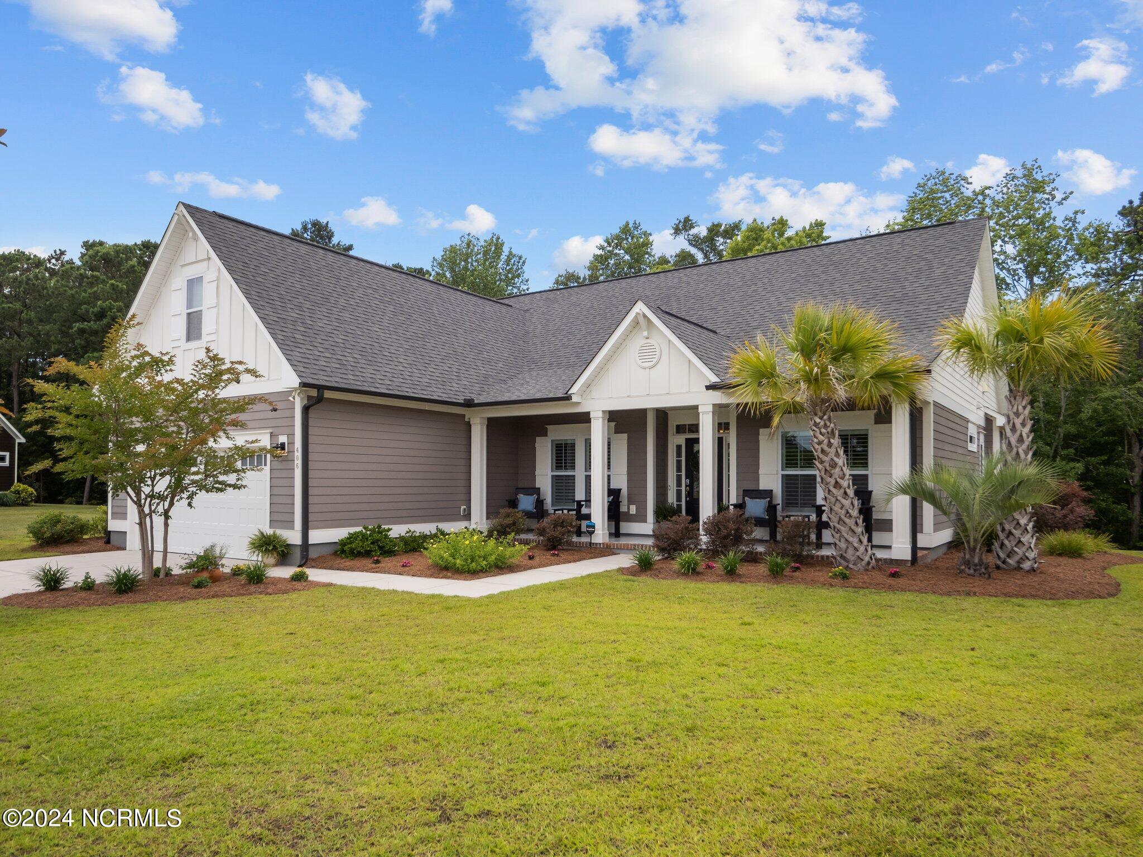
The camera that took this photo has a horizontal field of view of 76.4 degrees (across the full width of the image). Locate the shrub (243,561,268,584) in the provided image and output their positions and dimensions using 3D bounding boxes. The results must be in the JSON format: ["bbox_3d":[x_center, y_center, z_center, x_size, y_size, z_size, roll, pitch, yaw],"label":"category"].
[{"bbox_3d":[-4.417,2.015,10.150,0.336,0.324,0.326,1,-3,-23],"label":"shrub"}]

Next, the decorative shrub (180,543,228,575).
[{"bbox_3d":[-5.546,1.965,10.950,0.650,0.460,0.580,0,-4,0],"label":"decorative shrub"}]

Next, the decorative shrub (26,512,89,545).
[{"bbox_3d":[-12.249,2.371,17.300,1.250,0.790,1.200,0,-4,0],"label":"decorative shrub"}]

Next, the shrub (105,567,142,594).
[{"bbox_3d":[-5.764,1.954,9.350,0.421,0.379,0.408,2,-4,-31],"label":"shrub"}]

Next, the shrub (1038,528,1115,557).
[{"bbox_3d":[8.774,1.990,12.600,1.120,0.470,1.000,0,-4,0],"label":"shrub"}]

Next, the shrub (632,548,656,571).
[{"bbox_3d":[1.132,2.035,11.300,0.360,0.361,0.349,0,-3,6],"label":"shrub"}]

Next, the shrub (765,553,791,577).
[{"bbox_3d":[3.088,2.047,10.850,0.370,0.340,0.360,0,-4,0],"label":"shrub"}]

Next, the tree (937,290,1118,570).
[{"bbox_3d":[6.972,0.020,11.100,2.450,4.150,2.400,0,-4,0],"label":"tree"}]

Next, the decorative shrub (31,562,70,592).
[{"bbox_3d":[-6.886,1.971,9.600,0.435,0.389,0.422,2,-4,-35],"label":"decorative shrub"}]

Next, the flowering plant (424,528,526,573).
[{"bbox_3d":[-1.540,1.946,11.600,1.628,0.677,1.400,0,-3,-7],"label":"flowering plant"}]

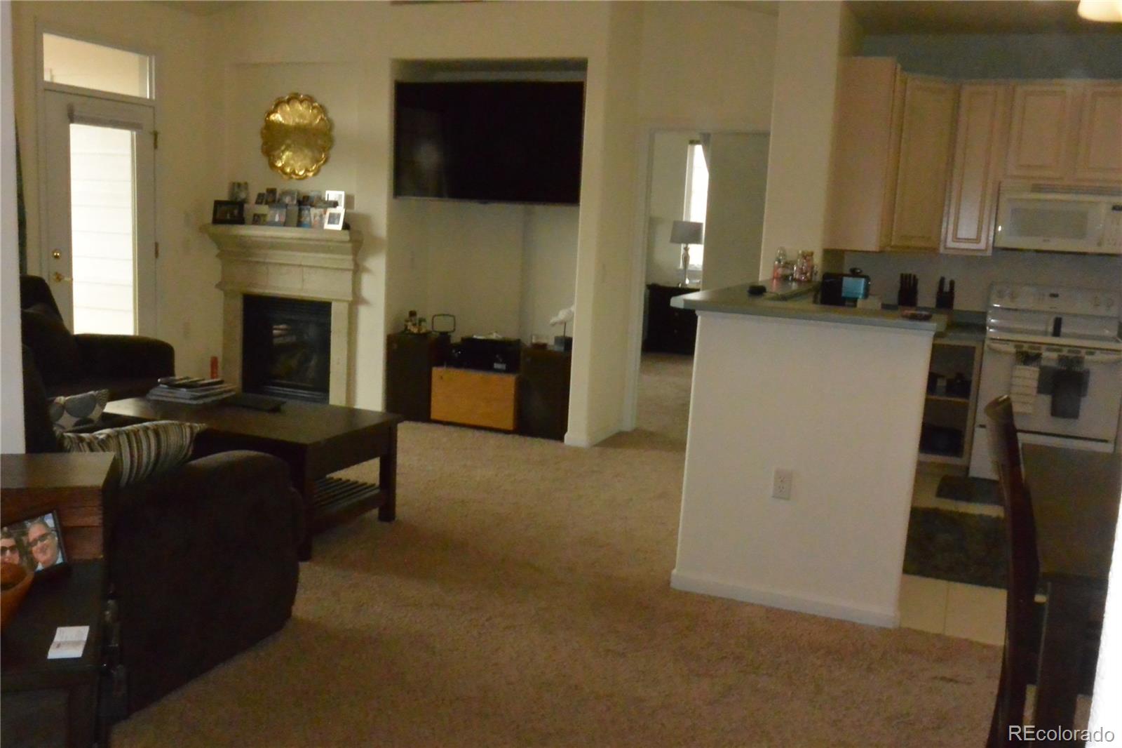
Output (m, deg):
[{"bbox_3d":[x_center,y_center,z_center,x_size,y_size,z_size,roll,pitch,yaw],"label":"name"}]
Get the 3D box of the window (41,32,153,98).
[{"bbox_3d":[-2.888,-1.901,6.401,0.050,0.286,0.879,6,10,20],"label":"window"}]

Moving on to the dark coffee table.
[{"bbox_3d":[-1.434,0.426,4.700,1.199,0.507,0.708,6,10,20],"label":"dark coffee table"}]

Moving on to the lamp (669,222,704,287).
[{"bbox_3d":[1.359,-1.297,11.214,0.365,0.721,0.358,6,10,20],"label":"lamp"}]

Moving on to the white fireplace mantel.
[{"bbox_3d":[-1.967,-0.384,7.206,1.222,1.259,0.224,6,10,20],"label":"white fireplace mantel"}]

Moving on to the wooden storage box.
[{"bbox_3d":[-0.524,0.144,7.133,0.633,0.395,0.447,6,10,20],"label":"wooden storage box"}]

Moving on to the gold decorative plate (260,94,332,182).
[{"bbox_3d":[-1.818,-1.636,7.075,0.581,0.584,0.052,6,10,20],"label":"gold decorative plate"}]

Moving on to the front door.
[{"bbox_3d":[-2.944,-0.739,6.605,0.050,2.000,0.885,6,10,20],"label":"front door"}]

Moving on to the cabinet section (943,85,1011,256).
[{"bbox_3d":[2.655,-1.300,6.573,0.300,1.055,0.330,7,10,18],"label":"cabinet section"}]

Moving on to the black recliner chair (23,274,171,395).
[{"bbox_3d":[-2.631,0.001,5.446,0.924,0.983,0.924,4,9,6],"label":"black recliner chair"}]

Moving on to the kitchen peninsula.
[{"bbox_3d":[1.222,0.211,4.848,1.028,1.167,2.071,6,10,20],"label":"kitchen peninsula"}]

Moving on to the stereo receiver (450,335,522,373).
[{"bbox_3d":[-0.424,-0.139,7.046,0.477,0.201,0.372,6,10,20],"label":"stereo receiver"}]

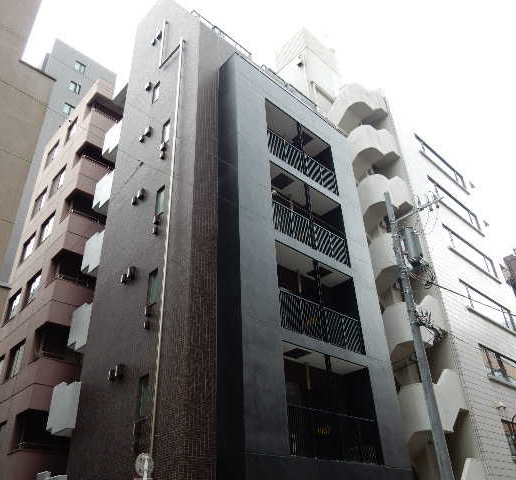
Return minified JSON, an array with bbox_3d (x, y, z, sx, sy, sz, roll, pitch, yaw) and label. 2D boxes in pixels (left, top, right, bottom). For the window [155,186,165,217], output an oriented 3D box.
[{"bbox_3d":[-2.945,-1.146,14.151,0.120,1.000,0.430,25,-42,-37],"label":"window"}]

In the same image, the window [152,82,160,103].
[{"bbox_3d":[-3.859,-5.596,17.769,0.120,1.000,0.430,25,-42,-37],"label":"window"}]

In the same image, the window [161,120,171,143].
[{"bbox_3d":[-3.069,-3.614,15.698,0.120,1.000,0.430,25,-42,-37],"label":"window"}]

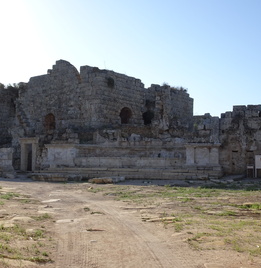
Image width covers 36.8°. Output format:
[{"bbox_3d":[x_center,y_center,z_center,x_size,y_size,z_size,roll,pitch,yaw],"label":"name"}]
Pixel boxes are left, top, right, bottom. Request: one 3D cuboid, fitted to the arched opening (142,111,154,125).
[{"bbox_3d":[1.927,-1.694,41.500,1.250,1.500,0.600,4,-5,-38],"label":"arched opening"}]

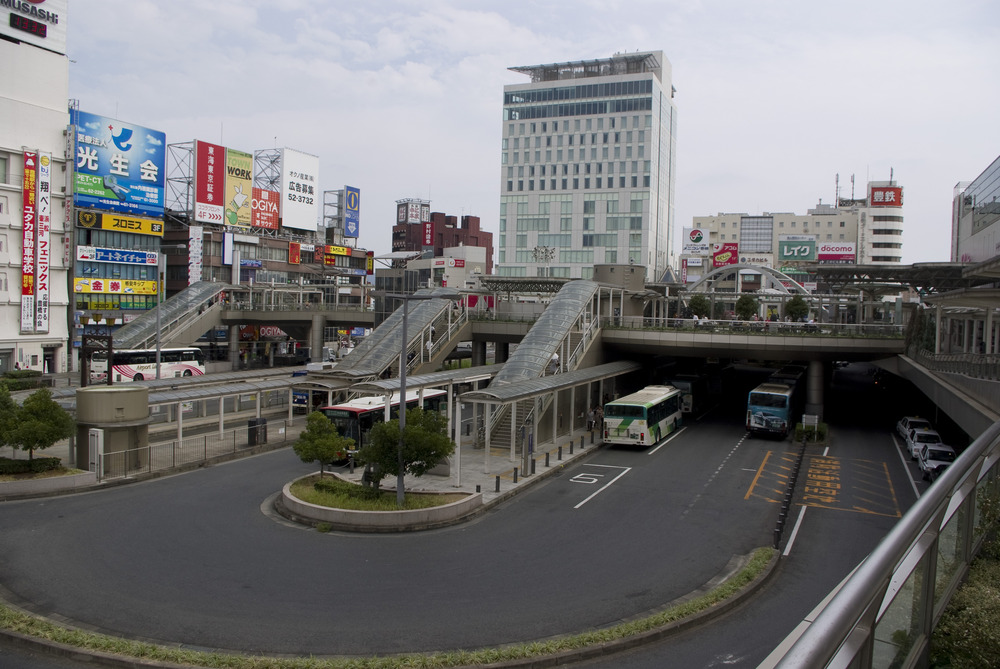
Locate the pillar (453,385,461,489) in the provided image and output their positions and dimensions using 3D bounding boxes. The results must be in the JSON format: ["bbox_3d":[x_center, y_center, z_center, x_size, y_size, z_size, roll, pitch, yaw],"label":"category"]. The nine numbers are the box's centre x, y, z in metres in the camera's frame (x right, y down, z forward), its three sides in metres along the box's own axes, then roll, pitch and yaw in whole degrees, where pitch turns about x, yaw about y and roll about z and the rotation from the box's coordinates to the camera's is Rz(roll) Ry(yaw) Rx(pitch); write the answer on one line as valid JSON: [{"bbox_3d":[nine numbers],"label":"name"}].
[{"bbox_3d":[-1.706,4.579,31.832,0.200,3.700,0.200,2,2,25],"label":"pillar"}]

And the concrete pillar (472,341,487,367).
[{"bbox_3d":[-1.690,3.154,61.077,1.140,5.150,1.140,2,3,24],"label":"concrete pillar"}]

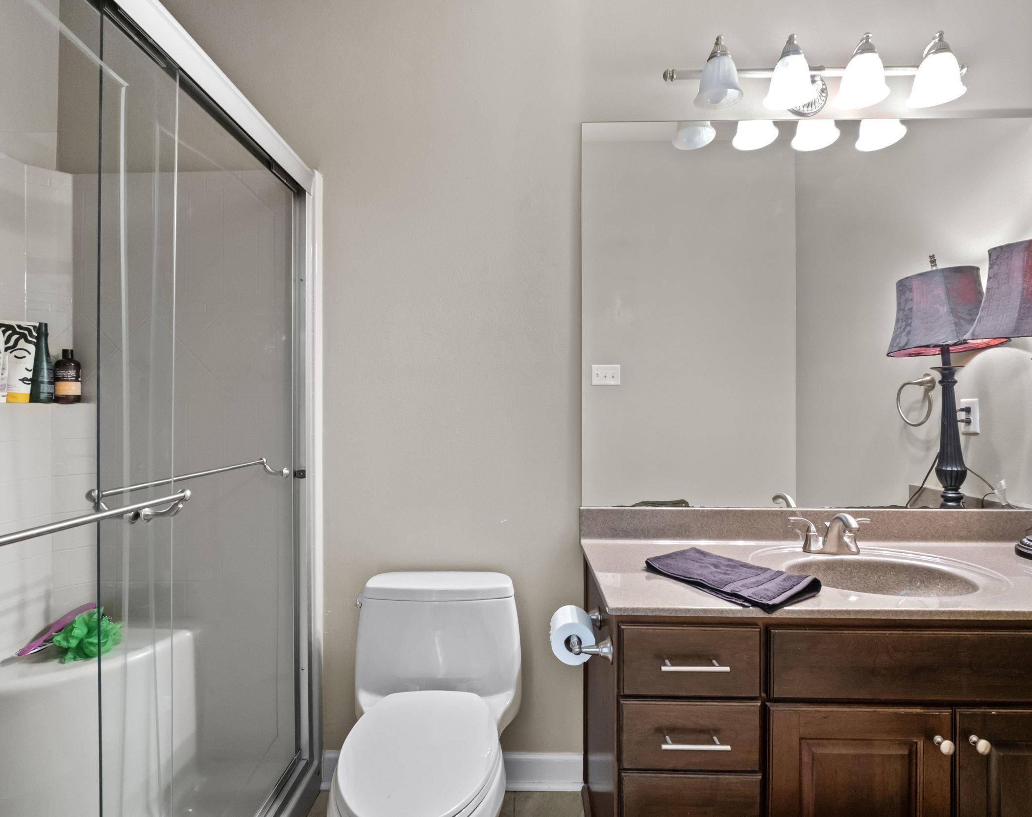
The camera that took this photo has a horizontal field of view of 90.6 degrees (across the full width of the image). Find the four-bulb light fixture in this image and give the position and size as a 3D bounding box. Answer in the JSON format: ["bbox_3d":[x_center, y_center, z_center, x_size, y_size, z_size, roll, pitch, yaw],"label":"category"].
[{"bbox_3d":[0.890,-0.999,1.508,0.896,0.187,0.190,0,0,1],"label":"four-bulb light fixture"}]

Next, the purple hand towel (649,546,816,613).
[{"bbox_3d":[0.523,0.400,1.274,0.238,0.036,0.385,0,0,-32],"label":"purple hand towel"}]

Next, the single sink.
[{"bbox_3d":[0.915,0.482,1.291,0.430,0.135,0.315,0,0,1],"label":"single sink"}]

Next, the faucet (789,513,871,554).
[{"bbox_3d":[0.914,0.357,1.447,0.234,0.120,0.138,0,0,1],"label":"faucet"}]

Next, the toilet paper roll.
[{"bbox_3d":[0.133,0.535,1.210,0.100,0.100,0.105,0,0,1],"label":"toilet paper roll"}]

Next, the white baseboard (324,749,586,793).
[{"bbox_3d":[-0.206,1.141,1.614,0.829,0.122,0.018,0,0,1],"label":"white baseboard"}]

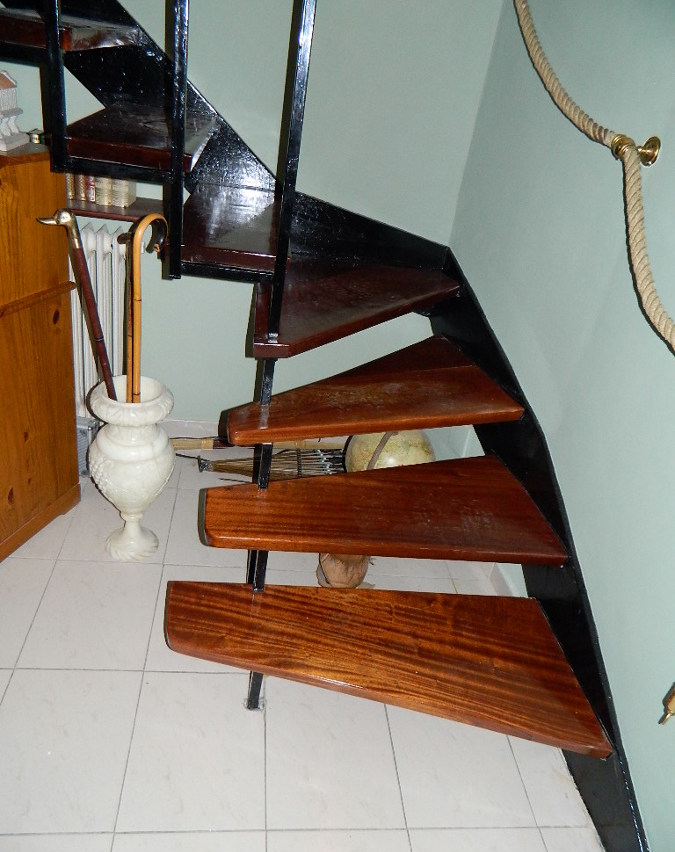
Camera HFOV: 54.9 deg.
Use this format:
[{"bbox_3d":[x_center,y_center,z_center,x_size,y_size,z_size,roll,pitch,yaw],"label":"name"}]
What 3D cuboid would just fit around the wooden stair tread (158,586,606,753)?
[{"bbox_3d":[0.086,0.580,1.574,1.026,0.039,0.457,5,30,-10],"label":"wooden stair tread"}]

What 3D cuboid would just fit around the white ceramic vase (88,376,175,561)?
[{"bbox_3d":[-0.600,0.146,1.908,0.227,0.547,0.227,5,30,-10],"label":"white ceramic vase"}]

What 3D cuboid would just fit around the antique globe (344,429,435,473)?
[{"bbox_3d":[0.177,0.161,2.282,0.318,0.408,0.318,5,30,-10],"label":"antique globe"}]

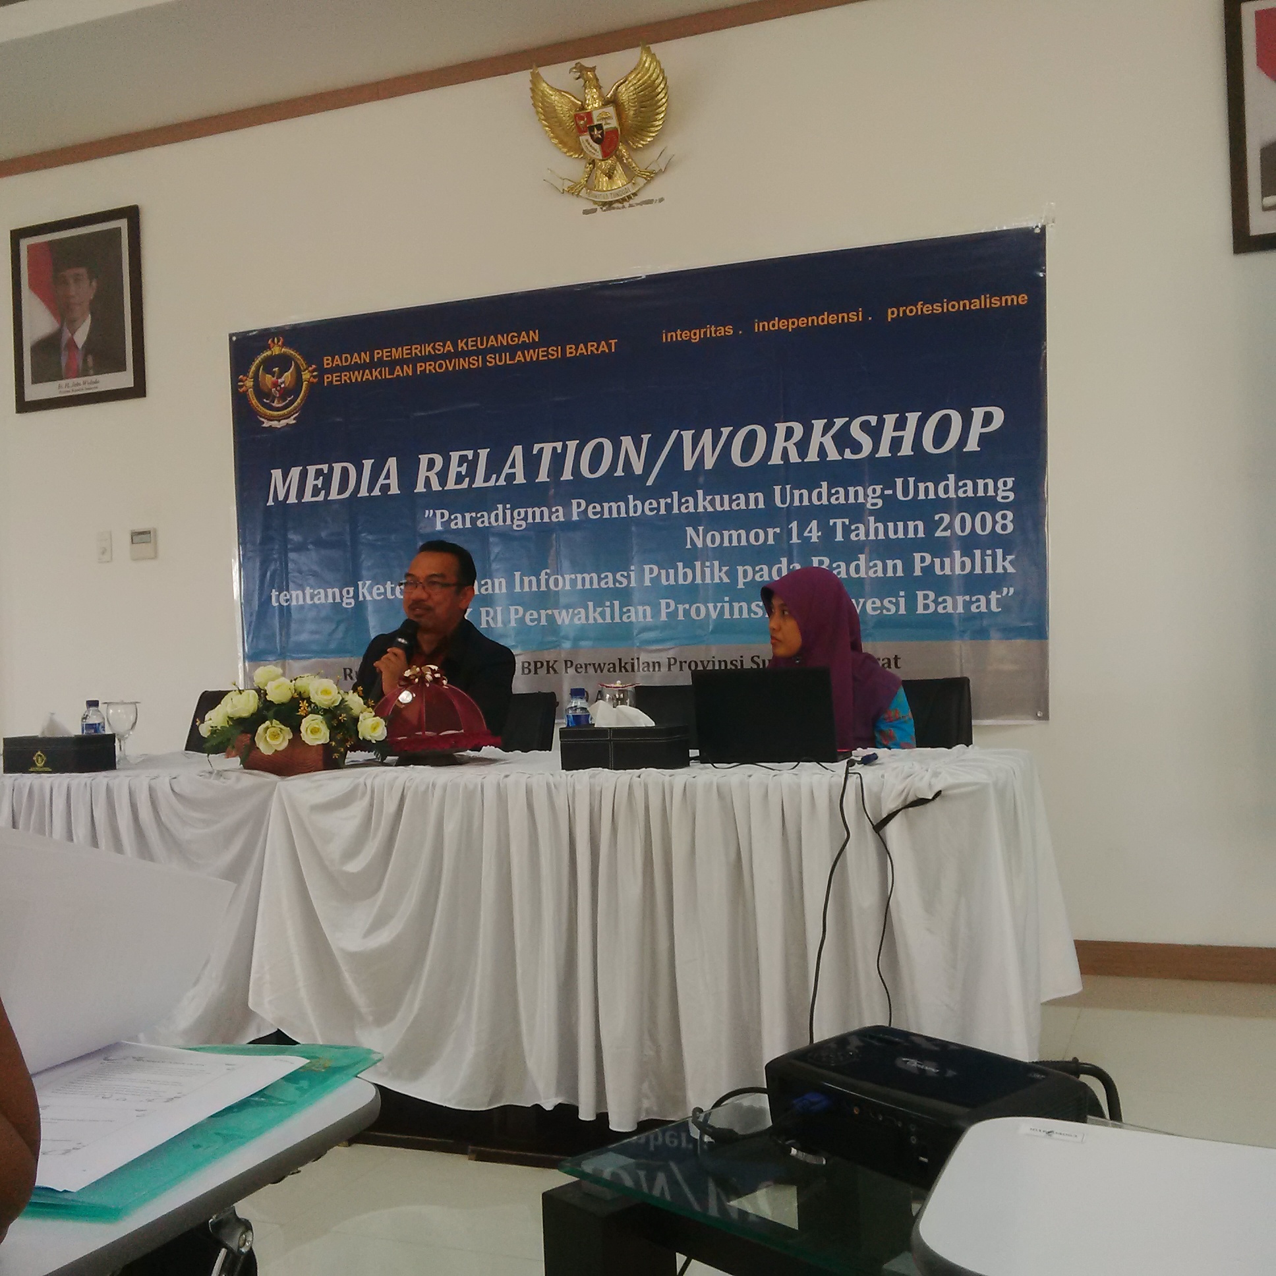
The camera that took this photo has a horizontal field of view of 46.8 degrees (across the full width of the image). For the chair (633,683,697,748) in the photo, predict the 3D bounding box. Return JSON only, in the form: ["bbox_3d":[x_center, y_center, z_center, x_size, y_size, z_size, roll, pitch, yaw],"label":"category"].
[{"bbox_3d":[0.080,0.583,3.690,0.480,0.900,0.560,-2,0,23],"label":"chair"}]

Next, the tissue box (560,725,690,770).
[{"bbox_3d":[-0.025,0.229,3.081,0.240,0.086,0.122,-2,0,28],"label":"tissue box"}]

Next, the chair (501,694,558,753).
[{"bbox_3d":[-0.535,0.602,3.929,0.480,0.900,0.560,-2,0,23],"label":"chair"}]

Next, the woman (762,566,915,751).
[{"bbox_3d":[0.437,0.423,3.464,0.480,1.193,0.680,-2,0,31],"label":"woman"}]

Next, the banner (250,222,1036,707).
[{"bbox_3d":[-0.144,-0.442,4.928,2.948,1.472,0.015,-2,0,23],"label":"banner"}]

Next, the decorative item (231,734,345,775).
[{"bbox_3d":[-0.807,0.250,3.375,0.245,0.100,0.140,-2,0,23],"label":"decorative item"}]

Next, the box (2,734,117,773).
[{"bbox_3d":[-1.412,0.283,3.600,0.236,0.086,0.124,-2,0,25],"label":"box"}]

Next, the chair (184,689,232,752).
[{"bbox_3d":[-1.188,0.621,4.259,0.480,0.900,0.560,-2,0,23],"label":"chair"}]

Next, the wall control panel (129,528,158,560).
[{"bbox_3d":[-1.878,-0.356,5.602,0.123,0.115,0.020,-2,0,23],"label":"wall control panel"}]

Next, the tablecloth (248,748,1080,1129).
[{"bbox_3d":[0.060,0.609,3.178,1.630,0.693,0.740,-2,0,23],"label":"tablecloth"}]

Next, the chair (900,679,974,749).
[{"bbox_3d":[0.534,0.563,3.470,0.500,0.905,0.580,-2,0,16],"label":"chair"}]

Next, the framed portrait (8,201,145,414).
[{"bbox_3d":[-2.217,-1.280,5.778,0.655,0.738,0.035,-2,0,23],"label":"framed portrait"}]

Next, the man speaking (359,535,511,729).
[{"bbox_3d":[-0.559,0.399,3.921,0.520,1.318,0.700,-2,0,13],"label":"man speaking"}]

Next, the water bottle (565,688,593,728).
[{"bbox_3d":[-0.131,0.193,3.260,0.057,0.165,0.057,-2,0,23],"label":"water bottle"}]

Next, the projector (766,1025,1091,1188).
[{"bbox_3d":[0.345,0.569,1.773,0.222,0.103,0.312,-2,0,-40],"label":"projector"}]

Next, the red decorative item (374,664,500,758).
[{"bbox_3d":[-0.485,0.179,3.487,0.320,0.220,0.320,-2,0,0],"label":"red decorative item"}]

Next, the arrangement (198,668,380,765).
[{"bbox_3d":[-0.800,0.181,3.431,0.430,0.243,0.310,-2,0,23],"label":"arrangement"}]

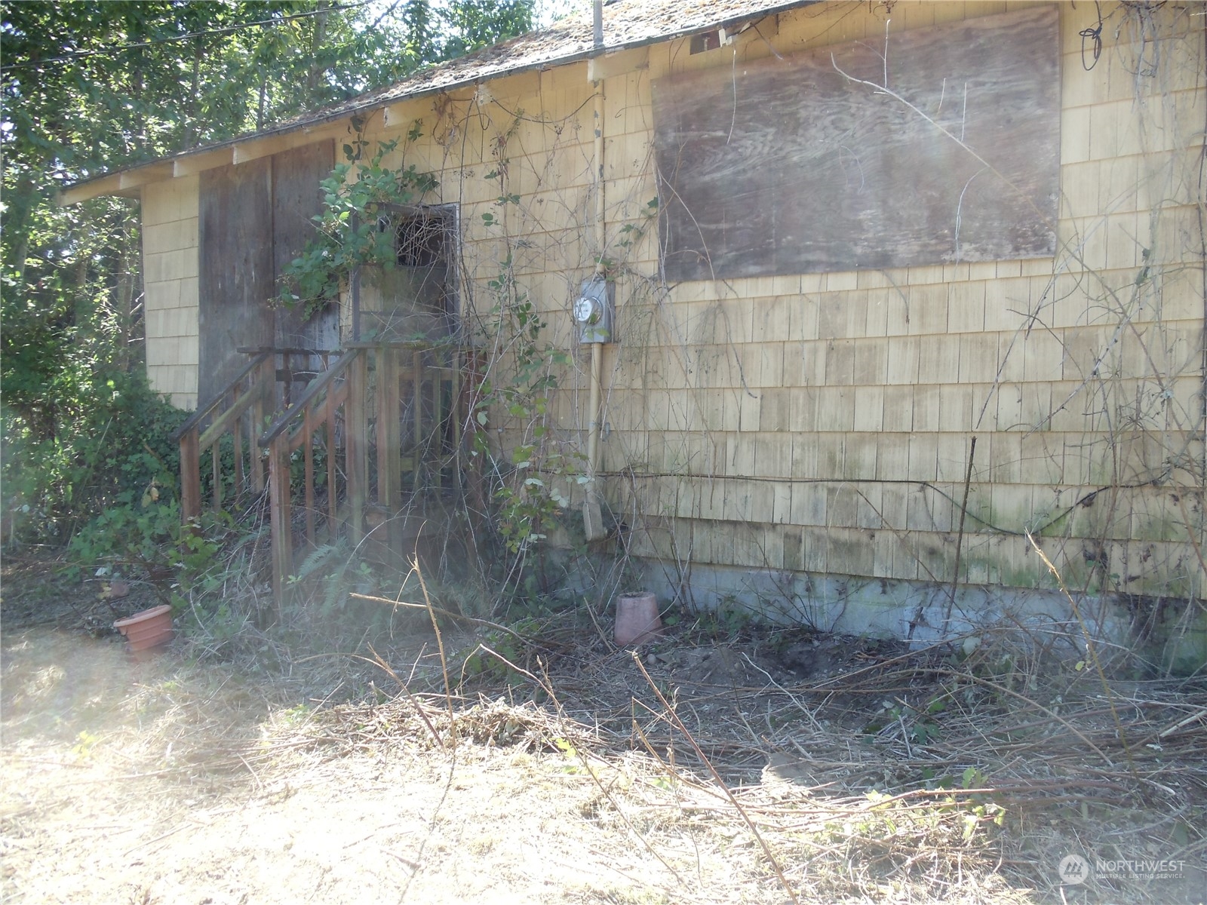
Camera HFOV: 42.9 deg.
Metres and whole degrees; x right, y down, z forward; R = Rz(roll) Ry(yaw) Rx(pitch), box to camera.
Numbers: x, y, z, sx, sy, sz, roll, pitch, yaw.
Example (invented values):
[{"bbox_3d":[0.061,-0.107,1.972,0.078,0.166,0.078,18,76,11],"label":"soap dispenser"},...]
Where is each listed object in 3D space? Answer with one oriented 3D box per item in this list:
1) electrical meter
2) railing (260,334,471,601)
[{"bbox_3d":[-0.073,-0.919,9.875,0.215,0.430,0.200,1,2,44],"label":"electrical meter"},{"bbox_3d":[-1.504,0.134,10.152,0.130,1.724,1.816,1,2,44],"label":"railing"}]

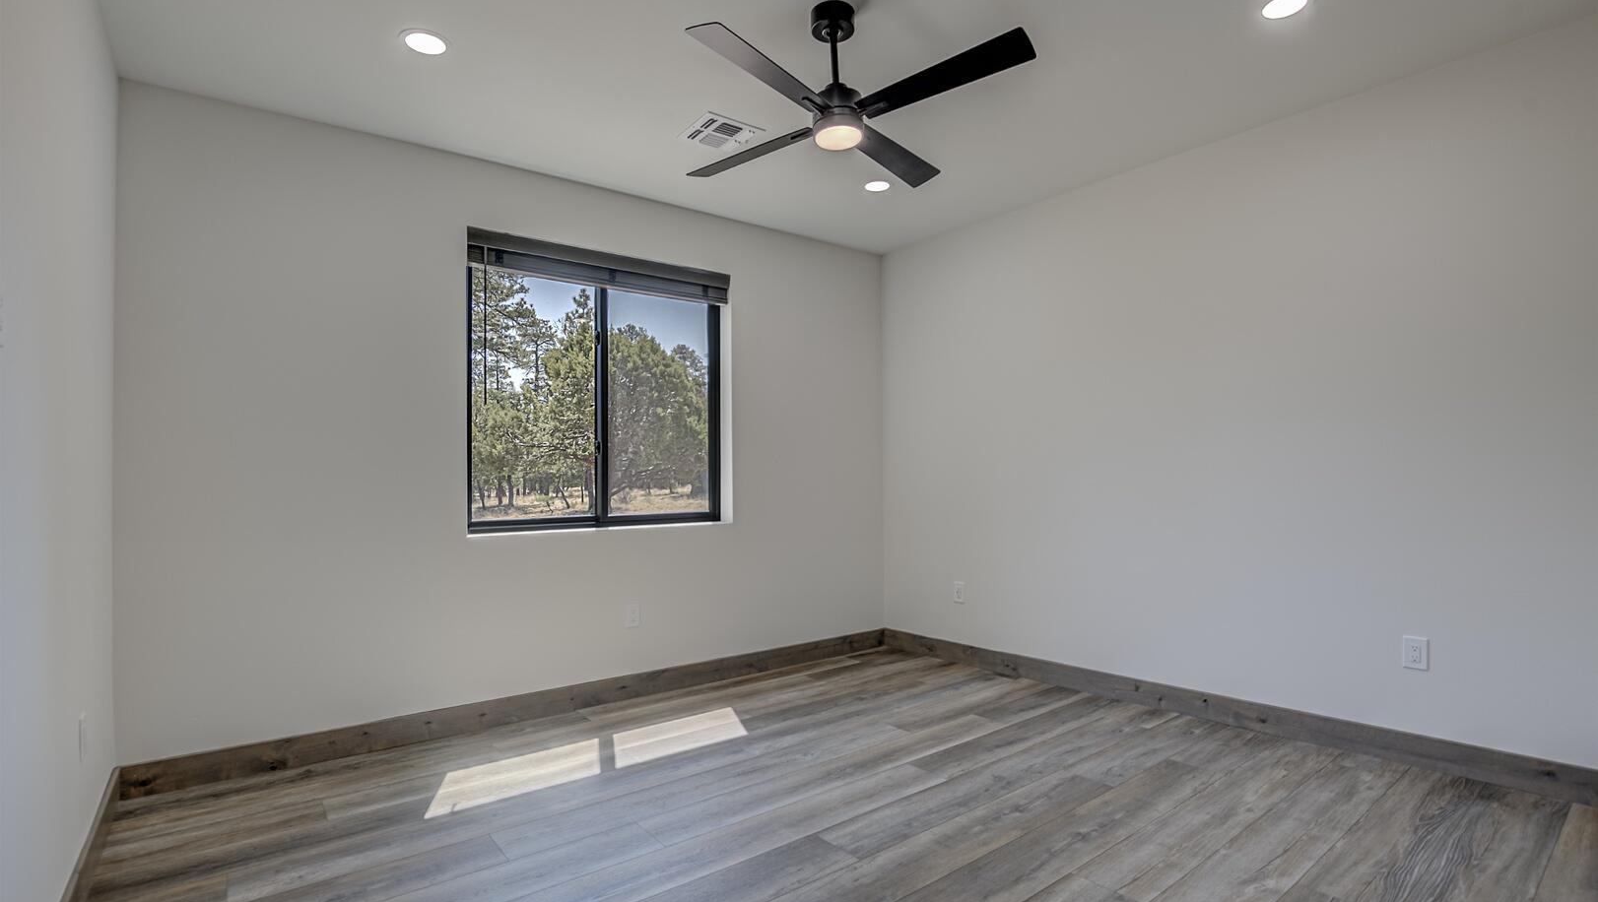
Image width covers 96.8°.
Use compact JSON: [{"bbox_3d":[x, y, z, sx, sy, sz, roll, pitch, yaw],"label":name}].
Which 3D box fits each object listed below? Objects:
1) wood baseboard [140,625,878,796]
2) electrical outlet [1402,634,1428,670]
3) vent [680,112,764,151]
[{"bbox_3d":[-0.985,1.276,3.815,3.877,0.128,0.020,1,-3,-37],"label":"wood baseboard"},{"bbox_3d":[2.436,0.801,2.804,0.010,0.120,0.074,1,-3,-39],"label":"electrical outlet"},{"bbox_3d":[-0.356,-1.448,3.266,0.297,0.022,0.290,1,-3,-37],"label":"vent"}]

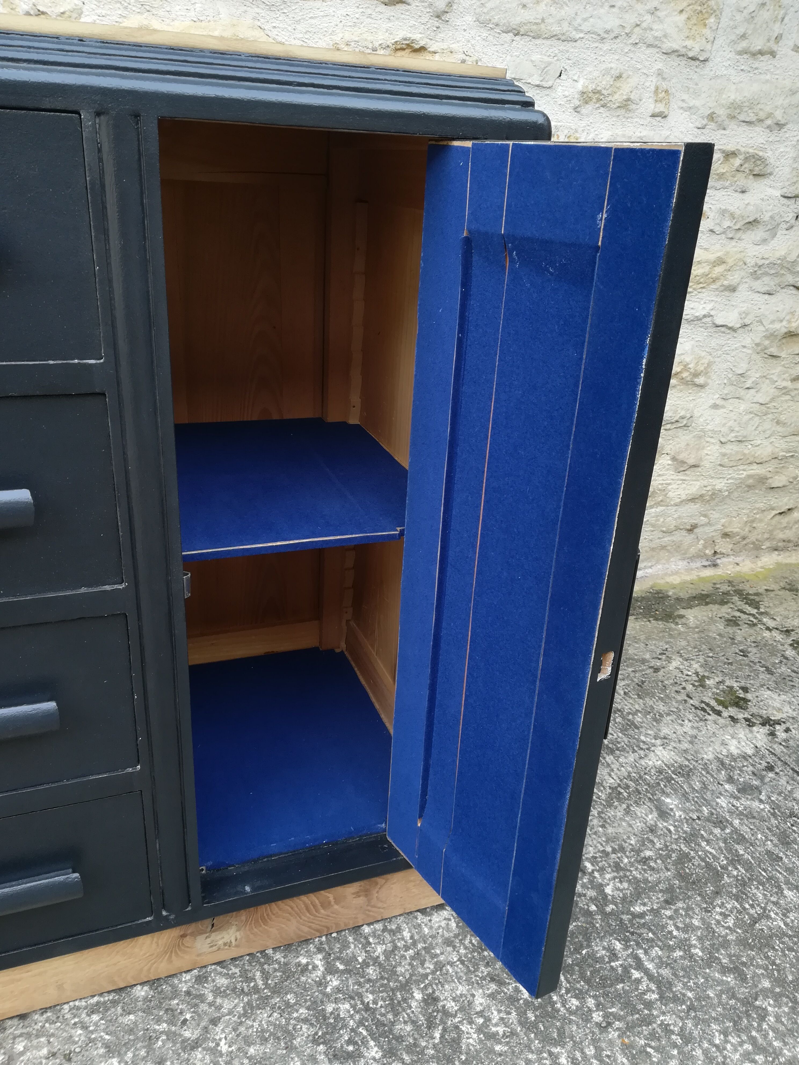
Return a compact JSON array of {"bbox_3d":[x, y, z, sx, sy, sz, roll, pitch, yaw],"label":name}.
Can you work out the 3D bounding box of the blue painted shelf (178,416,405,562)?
[{"bbox_3d":[-0.148,-0.076,1.003,0.307,0.010,0.452,-5,24,-20],"label":"blue painted shelf"}]

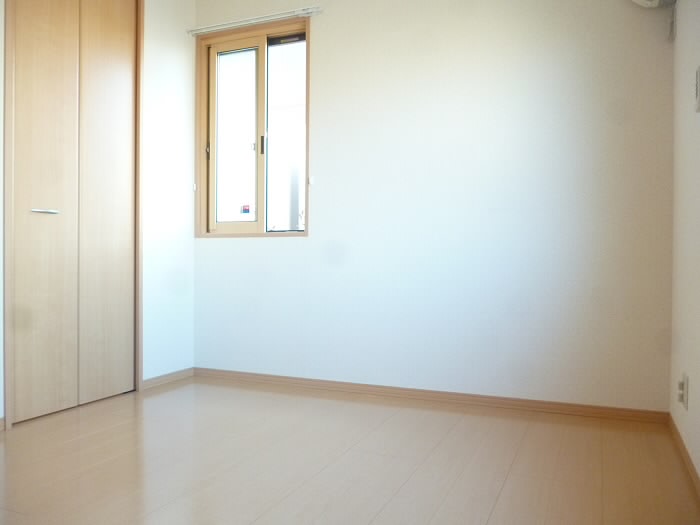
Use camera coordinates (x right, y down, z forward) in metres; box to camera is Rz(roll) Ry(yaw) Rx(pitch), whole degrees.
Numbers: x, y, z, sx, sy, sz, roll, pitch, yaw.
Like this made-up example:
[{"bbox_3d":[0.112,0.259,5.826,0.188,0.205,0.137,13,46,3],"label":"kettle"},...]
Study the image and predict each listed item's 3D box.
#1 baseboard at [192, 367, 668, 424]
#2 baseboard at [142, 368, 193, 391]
[{"bbox_3d":[0.228,0.706,3.117,2.691,0.055,0.015,0,0,24],"label":"baseboard"},{"bbox_3d":[-1.098,0.701,3.445,0.015,0.055,0.454,0,0,24],"label":"baseboard"}]

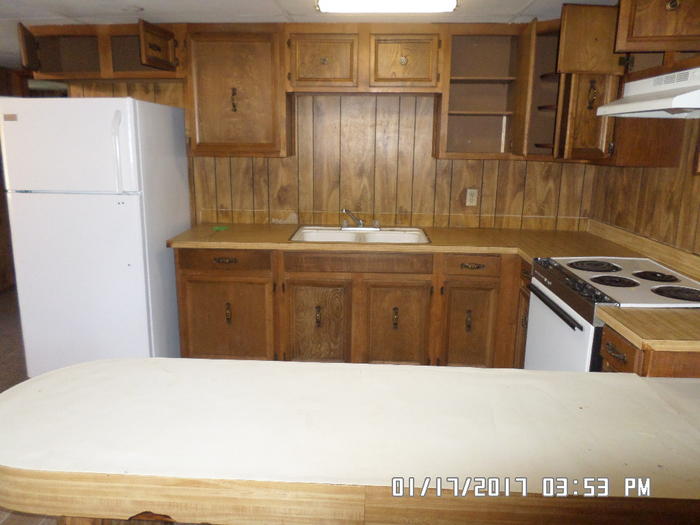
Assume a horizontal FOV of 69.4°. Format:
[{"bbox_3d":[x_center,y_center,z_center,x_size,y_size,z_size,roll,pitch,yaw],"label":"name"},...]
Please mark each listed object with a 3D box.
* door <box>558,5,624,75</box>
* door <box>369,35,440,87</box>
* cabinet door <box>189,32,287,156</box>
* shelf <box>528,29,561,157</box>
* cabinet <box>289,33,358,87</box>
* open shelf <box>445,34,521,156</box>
[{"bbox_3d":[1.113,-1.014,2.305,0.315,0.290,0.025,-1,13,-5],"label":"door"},{"bbox_3d":[0.314,-1.171,2.940,0.385,0.290,0.030,1,13,3],"label":"door"},{"bbox_3d":[-0.676,-1.002,3.023,0.553,0.683,0.030,1,13,2],"label":"cabinet door"},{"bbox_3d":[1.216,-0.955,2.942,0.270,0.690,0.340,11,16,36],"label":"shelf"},{"bbox_3d":[-0.147,-1.208,3.079,0.400,0.295,0.340,1,13,2],"label":"cabinet"},{"bbox_3d":[0.782,-0.995,3.090,0.430,0.690,0.330,1,13,2],"label":"open shelf"}]

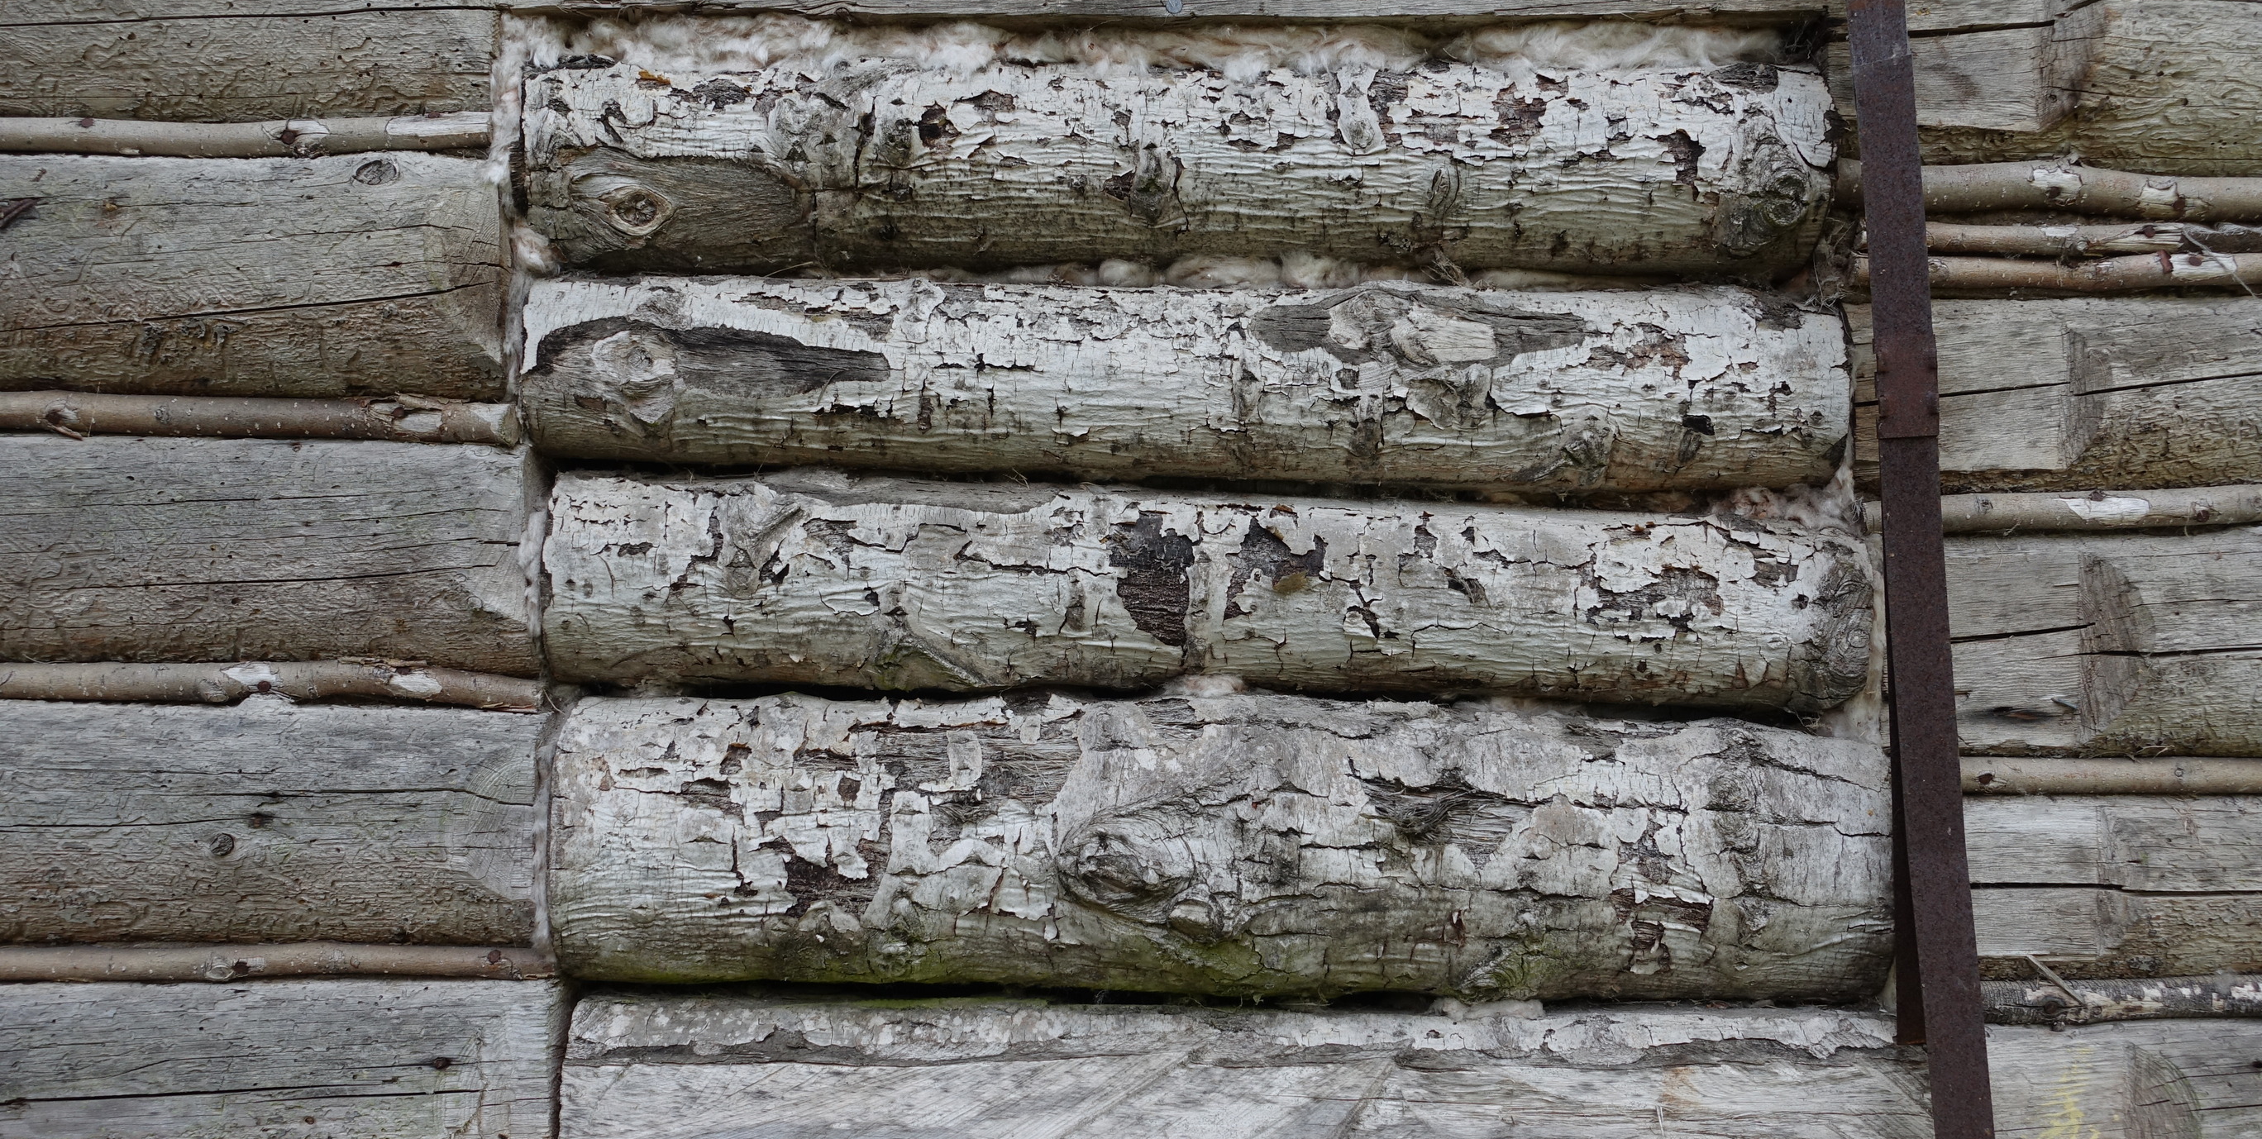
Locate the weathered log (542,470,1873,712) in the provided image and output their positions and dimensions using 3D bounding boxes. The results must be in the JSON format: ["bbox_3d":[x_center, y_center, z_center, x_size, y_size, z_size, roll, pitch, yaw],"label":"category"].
[{"bbox_3d":[0.058,0.020,1.616,1.006,0.158,0.158,1,-3,0],"label":"weathered log"}]

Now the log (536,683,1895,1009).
[{"bbox_3d":[0.068,0.213,1.616,1.012,0.217,0.217,1,-3,0],"label":"log"}]

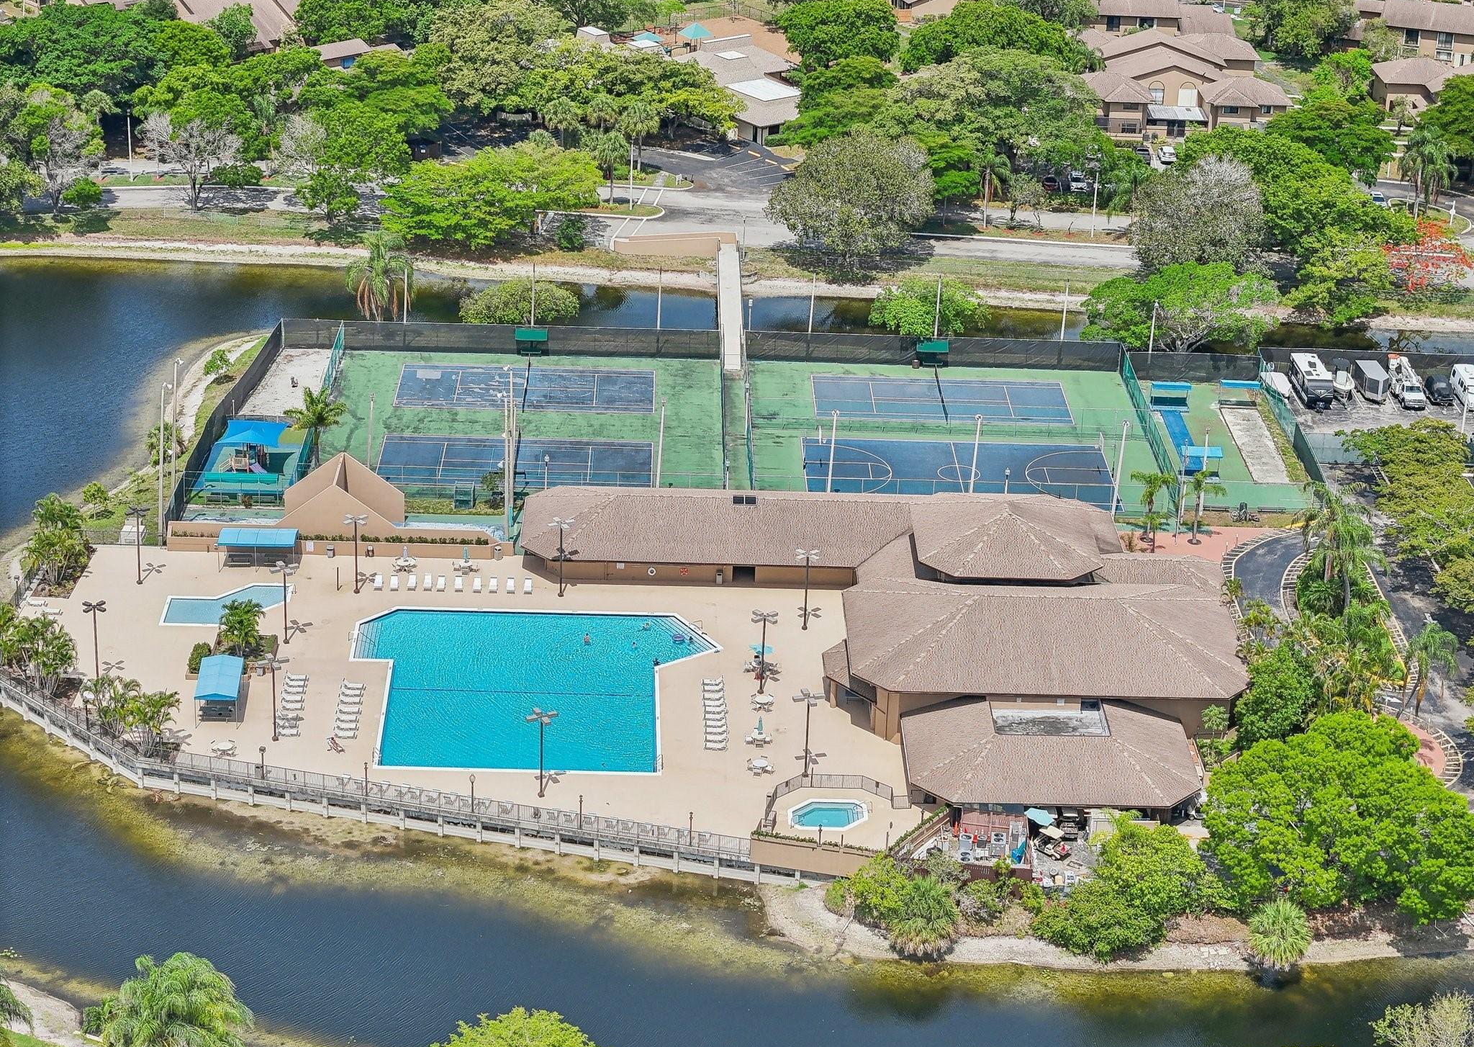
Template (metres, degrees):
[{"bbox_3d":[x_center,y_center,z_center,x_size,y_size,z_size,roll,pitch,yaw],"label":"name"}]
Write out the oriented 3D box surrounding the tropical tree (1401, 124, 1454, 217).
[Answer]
[{"bbox_3d":[78.262,-39.786,337.624,6.200,10.200,5.800,2,23,0],"label":"tropical tree"}]

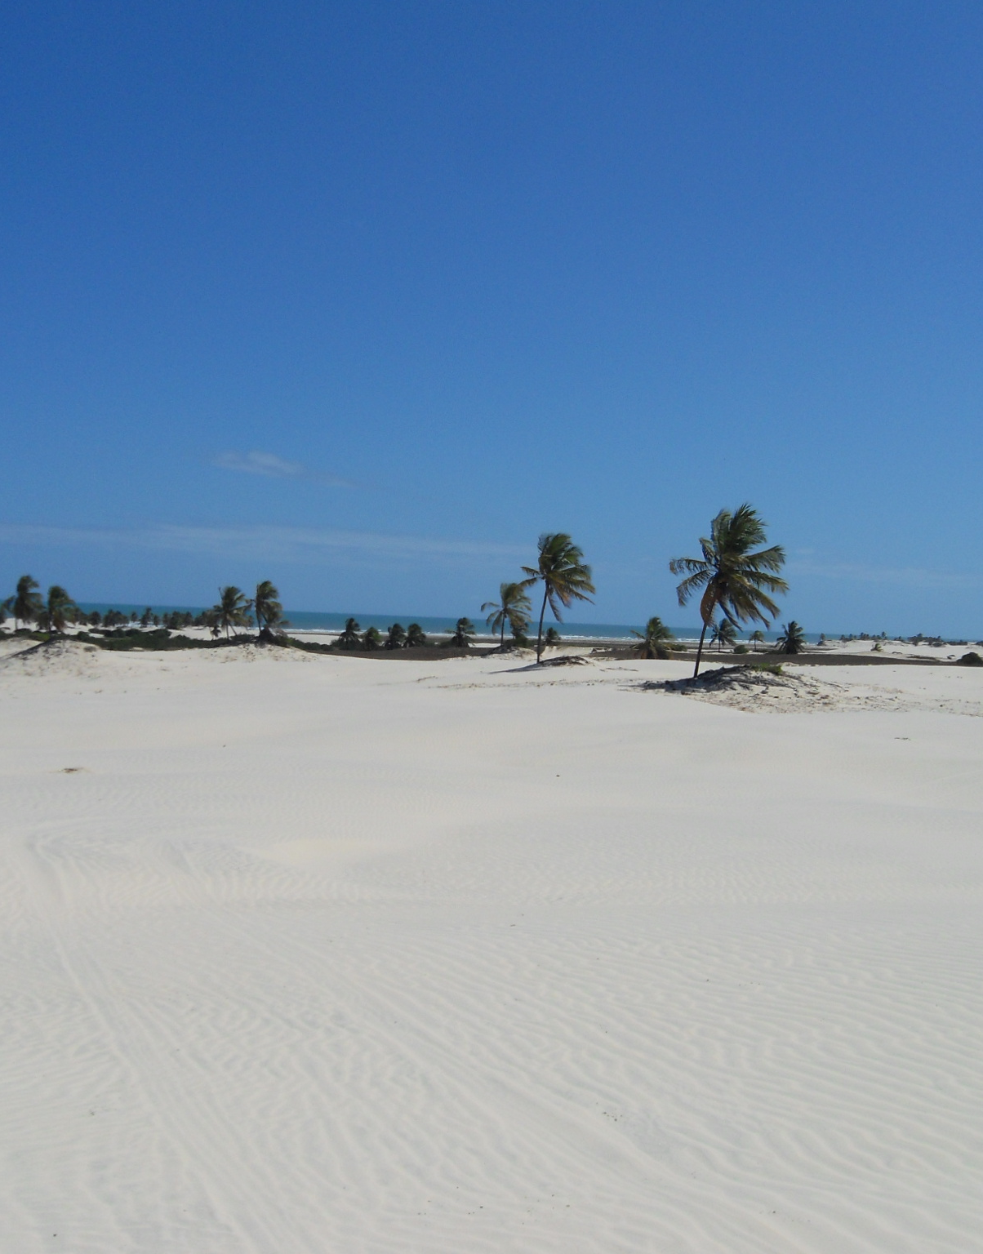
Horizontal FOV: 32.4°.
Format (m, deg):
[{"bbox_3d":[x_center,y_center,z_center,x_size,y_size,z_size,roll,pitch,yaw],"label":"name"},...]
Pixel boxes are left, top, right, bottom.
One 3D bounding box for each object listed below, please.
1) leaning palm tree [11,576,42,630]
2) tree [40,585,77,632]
[{"bbox_3d":[-53.639,-2.712,195.000,3.770,6.480,4.330,2,0,0],"label":"leaning palm tree"},{"bbox_3d":[-47.315,-1.715,185.000,4.150,5.570,4.150,2,0,0],"label":"tree"}]

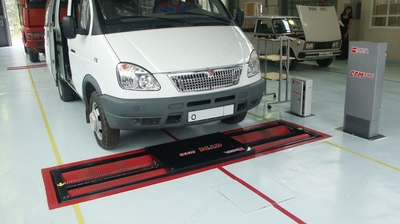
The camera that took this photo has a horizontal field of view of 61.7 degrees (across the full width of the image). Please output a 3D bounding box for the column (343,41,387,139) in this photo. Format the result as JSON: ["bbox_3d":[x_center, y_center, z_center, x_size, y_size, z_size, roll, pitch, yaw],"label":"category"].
[{"bbox_3d":[1.978,-0.279,4.042,0.181,1.113,0.351,-11,18,-32],"label":"column"}]

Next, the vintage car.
[{"bbox_3d":[2.352,-2.410,10.736,1.620,1.720,4.120,-9,17,-25],"label":"vintage car"}]

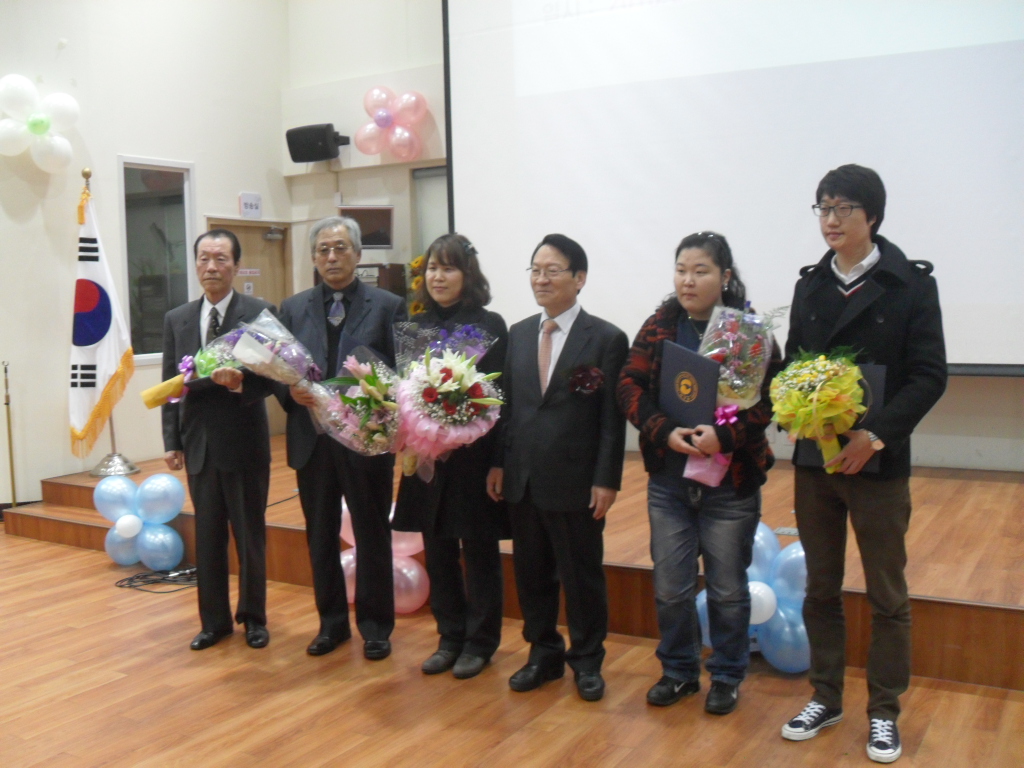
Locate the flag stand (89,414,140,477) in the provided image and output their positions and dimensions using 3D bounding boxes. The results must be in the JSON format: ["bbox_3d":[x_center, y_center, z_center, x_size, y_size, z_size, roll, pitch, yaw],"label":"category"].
[{"bbox_3d":[-2.736,0.395,7.120,0.350,0.390,0.350,-1,4,0],"label":"flag stand"}]

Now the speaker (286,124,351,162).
[{"bbox_3d":[-1.533,-1.886,8.120,0.370,0.240,0.280,2,30,35],"label":"speaker"}]

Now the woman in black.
[{"bbox_3d":[-0.236,0.260,3.862,0.460,1.631,0.370,1,5,26],"label":"woman in black"}]

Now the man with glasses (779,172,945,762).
[{"bbox_3d":[1.073,0.212,3.228,0.560,1.778,0.420,2,5,34],"label":"man with glasses"}]

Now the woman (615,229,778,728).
[{"bbox_3d":[0.633,0.287,3.519,0.550,1.599,0.440,2,5,31],"label":"woman"}]

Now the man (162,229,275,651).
[{"bbox_3d":[-1.198,0.220,4.218,0.490,1.690,0.360,0,5,10],"label":"man"}]

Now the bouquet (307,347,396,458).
[{"bbox_3d":[-0.601,0.069,3.850,0.360,0.380,0.340,-3,7,-24],"label":"bouquet"}]

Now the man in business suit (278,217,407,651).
[{"bbox_3d":[-0.691,0.207,4.089,0.540,1.718,0.360,0,5,13],"label":"man in business suit"}]

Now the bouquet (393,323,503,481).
[{"bbox_3d":[-0.229,0.066,3.670,0.380,0.500,0.310,0,20,14],"label":"bouquet"}]

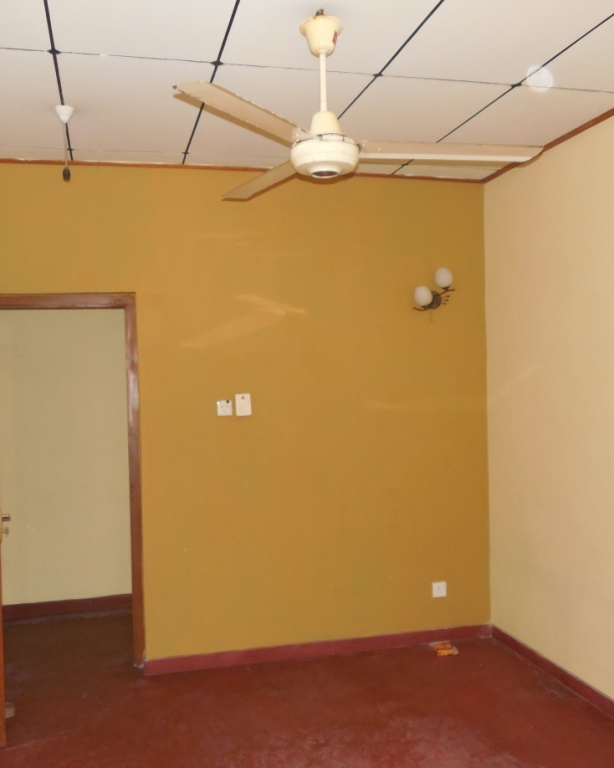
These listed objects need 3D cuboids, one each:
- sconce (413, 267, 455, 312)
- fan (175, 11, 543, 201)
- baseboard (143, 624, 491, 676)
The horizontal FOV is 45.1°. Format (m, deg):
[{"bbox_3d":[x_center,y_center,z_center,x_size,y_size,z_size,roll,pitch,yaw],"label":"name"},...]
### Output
[{"bbox_3d":[0.753,-0.563,4.375,0.235,0.252,0.180,-2,1,-15],"label":"sconce"},{"bbox_3d":[0.059,-0.931,2.422,1.280,0.530,1.260,-2,1,-15],"label":"fan"},{"bbox_3d":[0.133,1.543,4.324,2.111,0.088,0.030,-2,1,-15],"label":"baseboard"}]

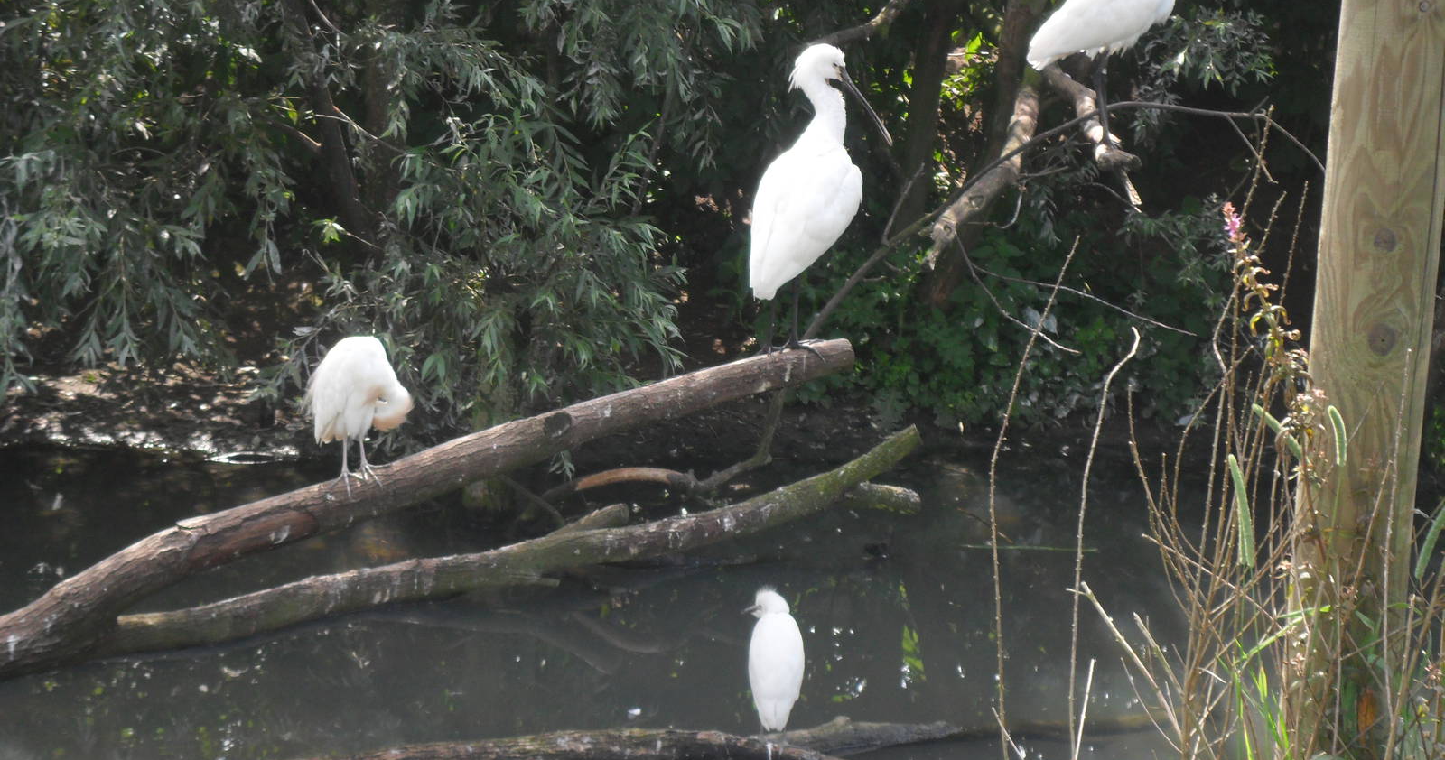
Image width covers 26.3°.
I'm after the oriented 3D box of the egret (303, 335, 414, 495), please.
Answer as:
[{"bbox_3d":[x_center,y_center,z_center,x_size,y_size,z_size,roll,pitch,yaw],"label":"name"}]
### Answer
[{"bbox_3d":[-0.786,0.072,6.650,0.160,0.330,0.240,-10,18,-43],"label":"egret"}]

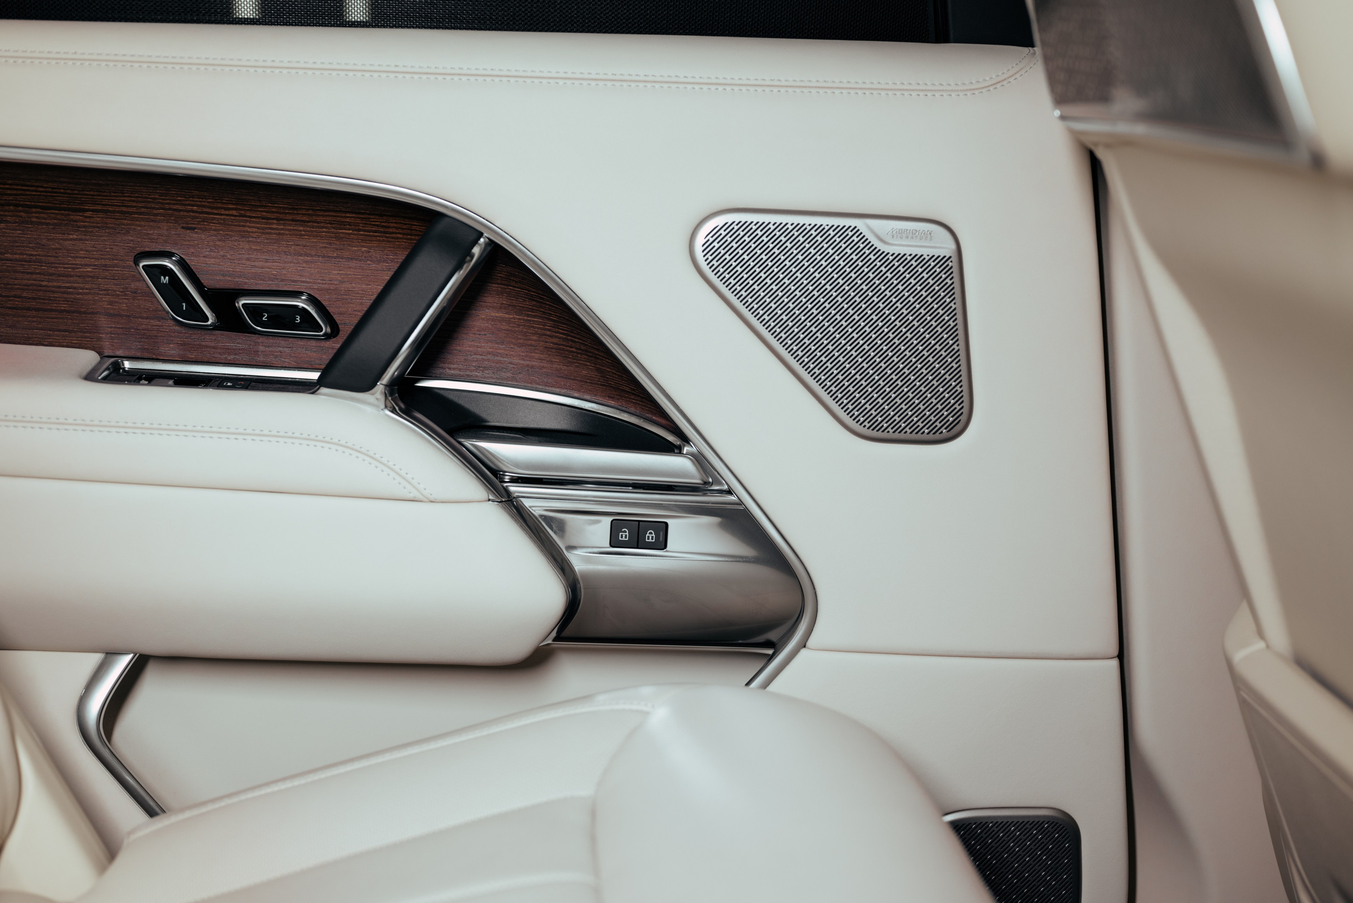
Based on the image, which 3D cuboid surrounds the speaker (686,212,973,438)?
[{"bbox_3d":[0.095,-0.076,1.154,0.176,0.140,0.015,1,10,-1],"label":"speaker"}]

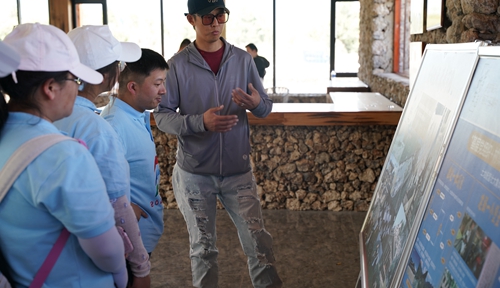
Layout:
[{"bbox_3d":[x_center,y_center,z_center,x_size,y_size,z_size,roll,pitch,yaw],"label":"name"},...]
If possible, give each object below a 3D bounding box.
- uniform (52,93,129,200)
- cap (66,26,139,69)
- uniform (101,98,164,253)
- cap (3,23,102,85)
[{"bbox_3d":[-0.569,0.136,2.380,0.280,0.620,0.460,-8,12,-39],"label":"uniform"},{"bbox_3d":[-0.497,-0.315,2.310,0.180,0.145,0.270,16,24,41],"label":"cap"},{"bbox_3d":[-0.490,0.120,2.700,0.300,0.630,0.470,-4,10,-21],"label":"uniform"},{"bbox_3d":[-0.540,-0.244,1.910,0.270,0.150,0.180,2,6,-42],"label":"cap"}]

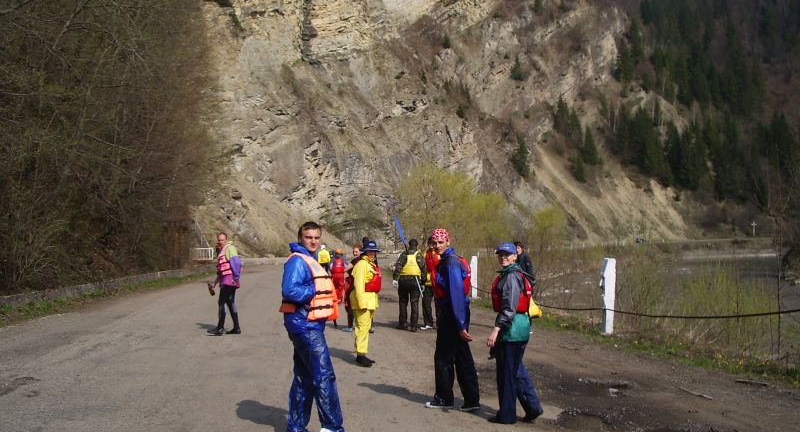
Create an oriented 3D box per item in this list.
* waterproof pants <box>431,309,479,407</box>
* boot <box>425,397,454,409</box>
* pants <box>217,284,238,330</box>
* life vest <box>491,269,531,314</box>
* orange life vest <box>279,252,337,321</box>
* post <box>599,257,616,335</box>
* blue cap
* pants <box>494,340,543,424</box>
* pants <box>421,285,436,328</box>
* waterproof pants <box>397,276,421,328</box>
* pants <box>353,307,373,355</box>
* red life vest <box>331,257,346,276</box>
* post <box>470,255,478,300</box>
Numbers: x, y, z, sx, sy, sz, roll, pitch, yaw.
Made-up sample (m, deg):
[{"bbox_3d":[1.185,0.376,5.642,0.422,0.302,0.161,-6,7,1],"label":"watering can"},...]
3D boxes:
[{"bbox_3d":[0.556,1.392,8.100,0.450,1.020,0.380,0,-2,-12],"label":"waterproof pants"},{"bbox_3d":[0.389,1.851,8.020,0.295,0.110,0.105,0,-2,10],"label":"boot"},{"bbox_3d":[-3.007,1.578,14.100,0.380,0.830,0.360,1,-2,-23],"label":"pants"},{"bbox_3d":[1.023,0.688,7.420,0.320,0.420,0.380,-1,-2,13],"label":"life vest"},{"bbox_3d":[-0.752,0.575,6.600,0.310,0.560,0.420,-1,-2,38],"label":"orange life vest"},{"bbox_3d":[3.588,1.383,13.900,0.220,1.290,0.200,0,-2,-8],"label":"post"},{"bbox_3d":[0.952,0.299,7.330,0.175,0.125,0.250,-2,1,34],"label":"blue cap"},{"bbox_3d":[1.082,1.509,7.420,0.440,0.830,0.370,-1,-2,13],"label":"pants"},{"bbox_3d":[0.545,1.672,15.200,0.340,0.870,0.350,0,-2,-16],"label":"pants"},{"bbox_3d":[0.164,1.639,15.600,0.450,1.000,0.320,0,-2,-6],"label":"waterproof pants"},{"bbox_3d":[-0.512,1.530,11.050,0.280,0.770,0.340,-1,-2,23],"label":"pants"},{"bbox_3d":[-1.707,1.411,22.600,0.390,0.480,0.280,0,-2,3],"label":"red life vest"},{"bbox_3d":[2.192,1.802,23.700,0.200,1.250,0.200,0,-2,-8],"label":"post"}]

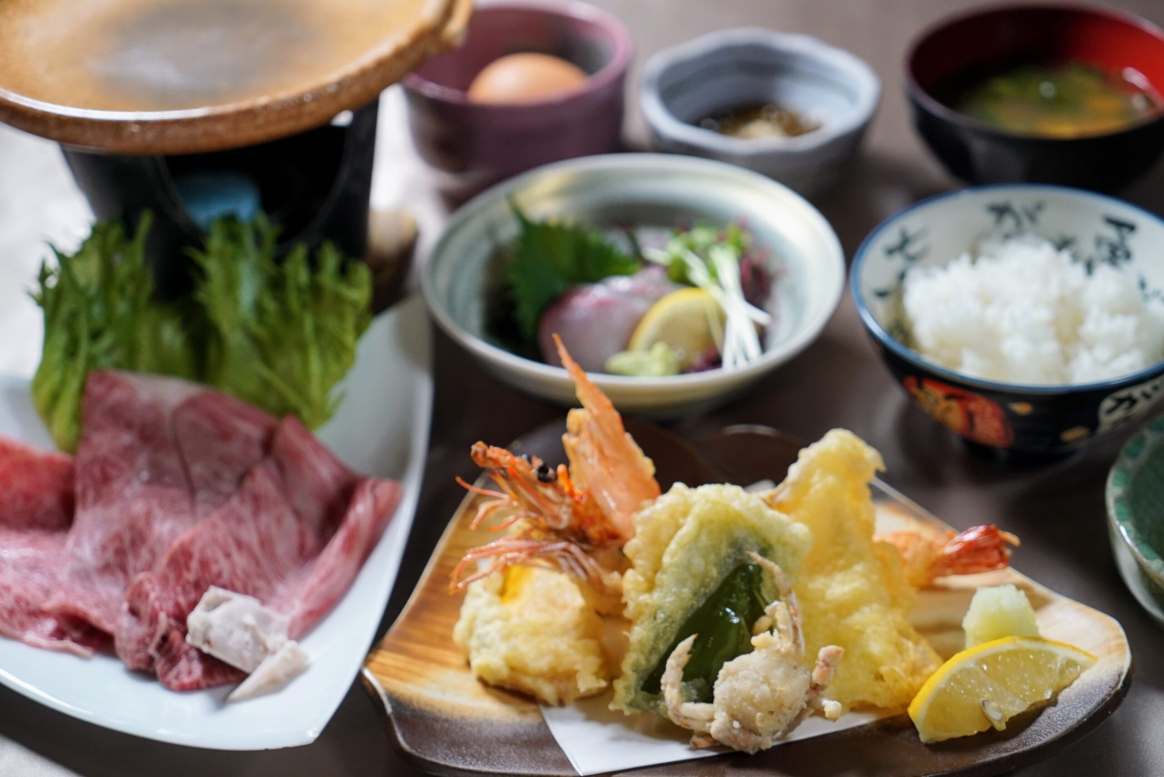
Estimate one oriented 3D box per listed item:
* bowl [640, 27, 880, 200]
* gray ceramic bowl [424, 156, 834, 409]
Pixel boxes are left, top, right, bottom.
[{"bbox_3d":[0.074,-0.106,0.842,0.103,0.045,0.103,-2,38,2],"label":"bowl"},{"bbox_3d":[0.019,-0.027,0.741,0.152,0.049,0.152,-2,38,2],"label":"gray ceramic bowl"}]

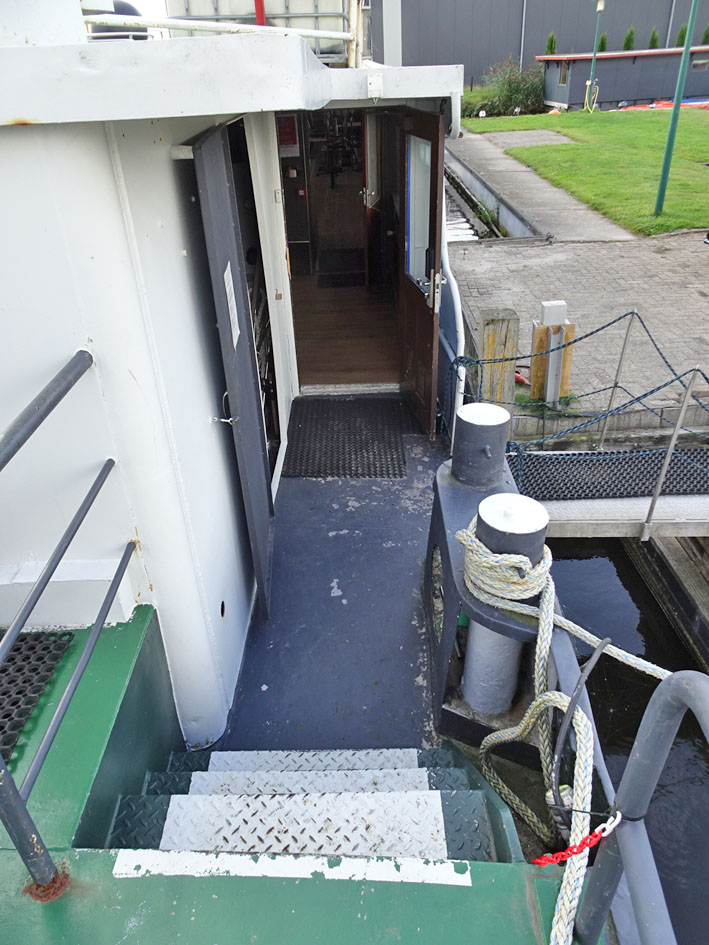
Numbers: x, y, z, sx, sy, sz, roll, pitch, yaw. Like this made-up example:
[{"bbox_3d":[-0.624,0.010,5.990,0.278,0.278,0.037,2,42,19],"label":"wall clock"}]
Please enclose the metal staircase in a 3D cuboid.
[{"bbox_3d":[-0.123,0.934,1.917,0.993,0.589,0.754,-2,30,1],"label":"metal staircase"}]

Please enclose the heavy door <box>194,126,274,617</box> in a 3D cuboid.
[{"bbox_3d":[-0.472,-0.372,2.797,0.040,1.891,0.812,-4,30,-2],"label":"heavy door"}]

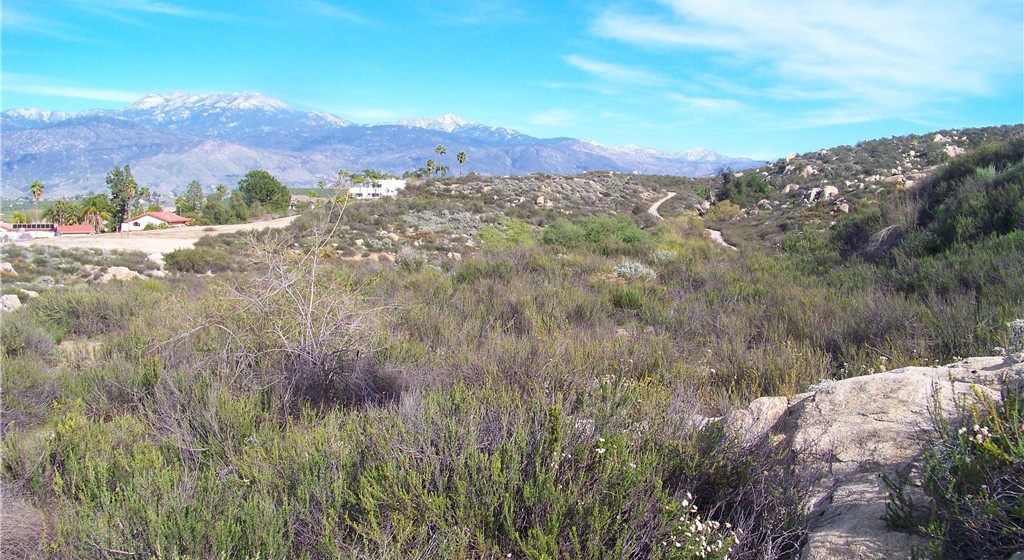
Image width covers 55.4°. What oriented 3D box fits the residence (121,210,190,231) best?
[{"bbox_3d":[-87.300,-14.340,240.000,11.970,4.930,12.960,2,5,5],"label":"residence"}]

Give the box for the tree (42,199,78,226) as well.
[{"bbox_3d":[-108.230,-15.460,234.000,8.460,7.670,8.460,-1,6,-25],"label":"tree"}]

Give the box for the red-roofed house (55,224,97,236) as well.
[{"bbox_3d":[-100.100,-11.330,224.000,7.460,2.950,6.070,-3,7,-37],"label":"red-roofed house"}]

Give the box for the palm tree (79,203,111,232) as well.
[{"bbox_3d":[-98.980,-14.320,232.000,6.990,6.770,6.990,-1,6,-25],"label":"palm tree"}]

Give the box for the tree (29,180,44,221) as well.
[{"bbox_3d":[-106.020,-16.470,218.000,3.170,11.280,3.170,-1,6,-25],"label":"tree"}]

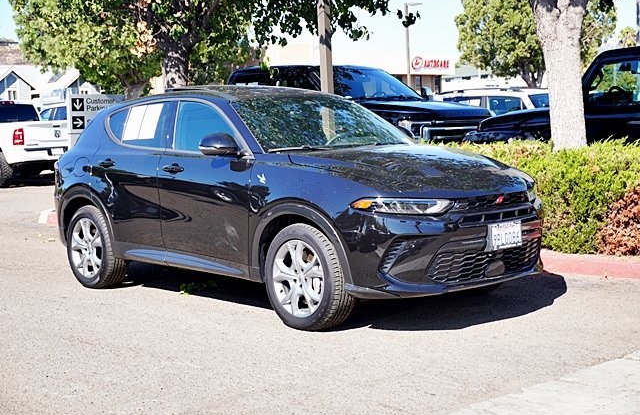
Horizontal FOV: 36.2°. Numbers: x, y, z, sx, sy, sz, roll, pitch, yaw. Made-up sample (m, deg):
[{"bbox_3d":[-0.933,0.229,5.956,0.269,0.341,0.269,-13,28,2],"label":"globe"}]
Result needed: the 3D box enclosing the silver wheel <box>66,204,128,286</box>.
[{"bbox_3d":[-1.849,0.332,8.169,0.220,0.690,0.690,-4,5,-43],"label":"silver wheel"}]

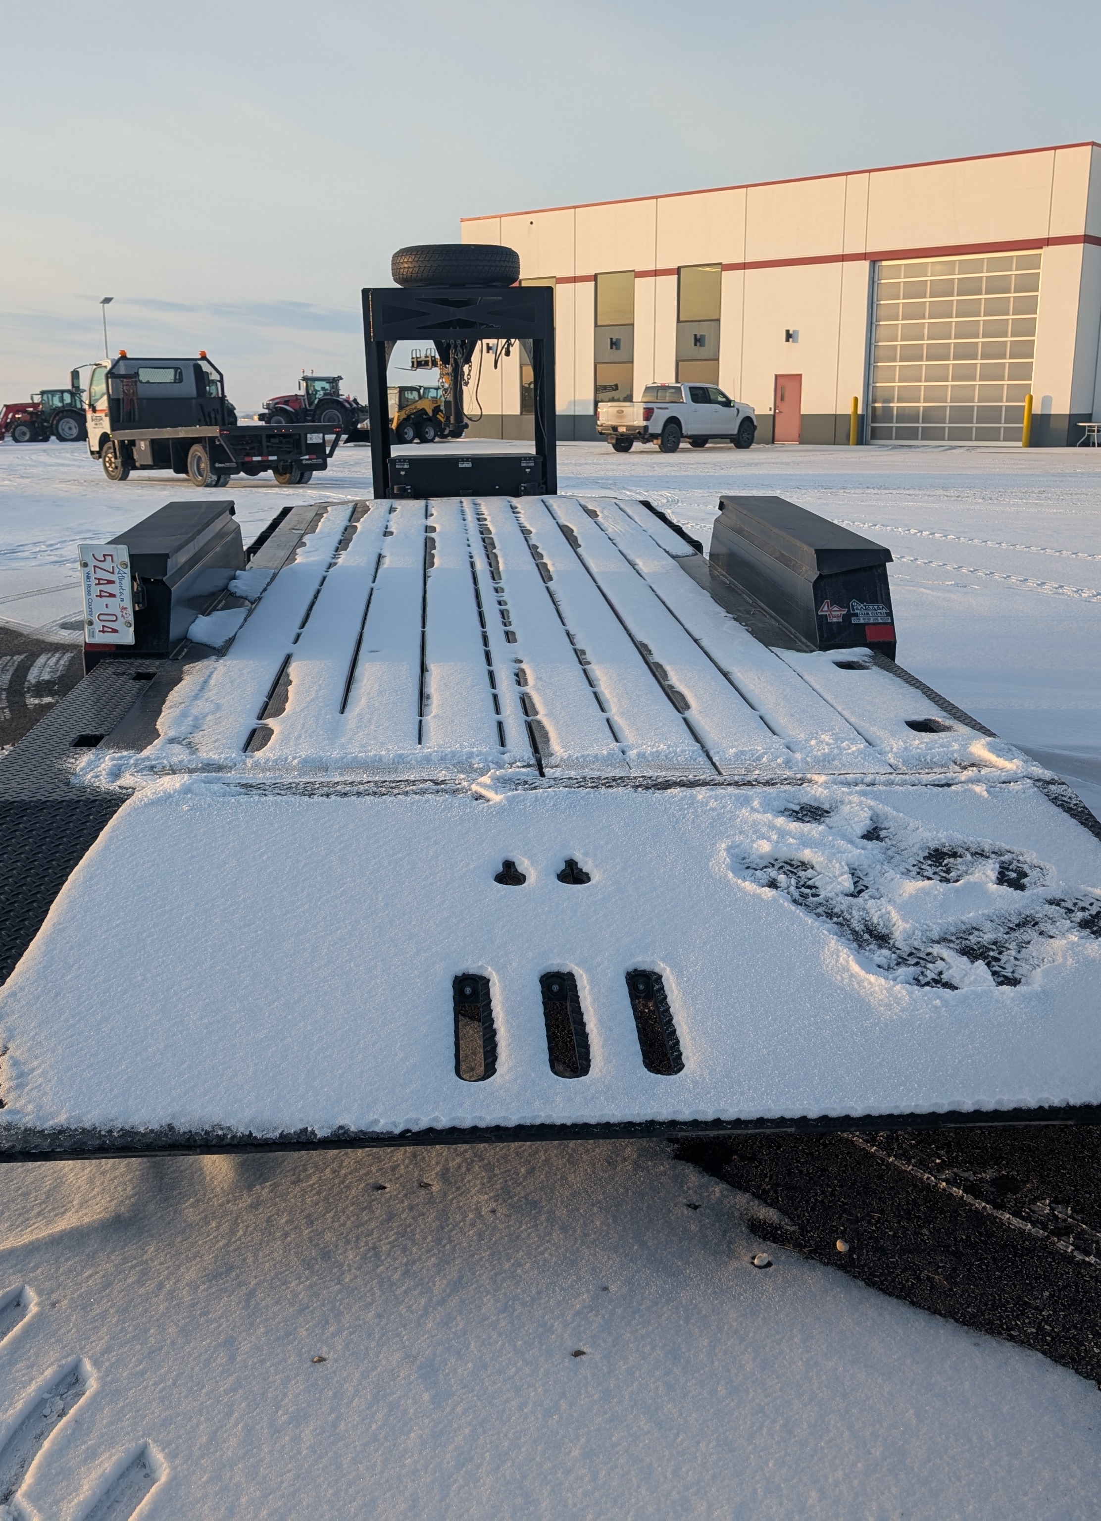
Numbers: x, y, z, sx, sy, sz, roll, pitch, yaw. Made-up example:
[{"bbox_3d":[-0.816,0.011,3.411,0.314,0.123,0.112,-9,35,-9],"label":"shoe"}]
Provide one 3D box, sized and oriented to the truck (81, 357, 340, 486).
[{"bbox_3d":[-6.740,-6.596,26.928,2.450,2.500,6.727,-11,18,-37],"label":"truck"}]

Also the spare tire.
[{"bbox_3d":[-0.569,-2.974,8.500,0.785,0.235,0.785,0,14,0],"label":"spare tire"}]

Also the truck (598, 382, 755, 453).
[{"bbox_3d":[4.027,-10.523,43.003,2.060,1.980,5.880,13,19,42],"label":"truck"}]

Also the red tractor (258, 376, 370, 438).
[{"bbox_3d":[-13.103,-19.502,77.577,6.000,3.420,2.700,1,14,6],"label":"red tractor"}]

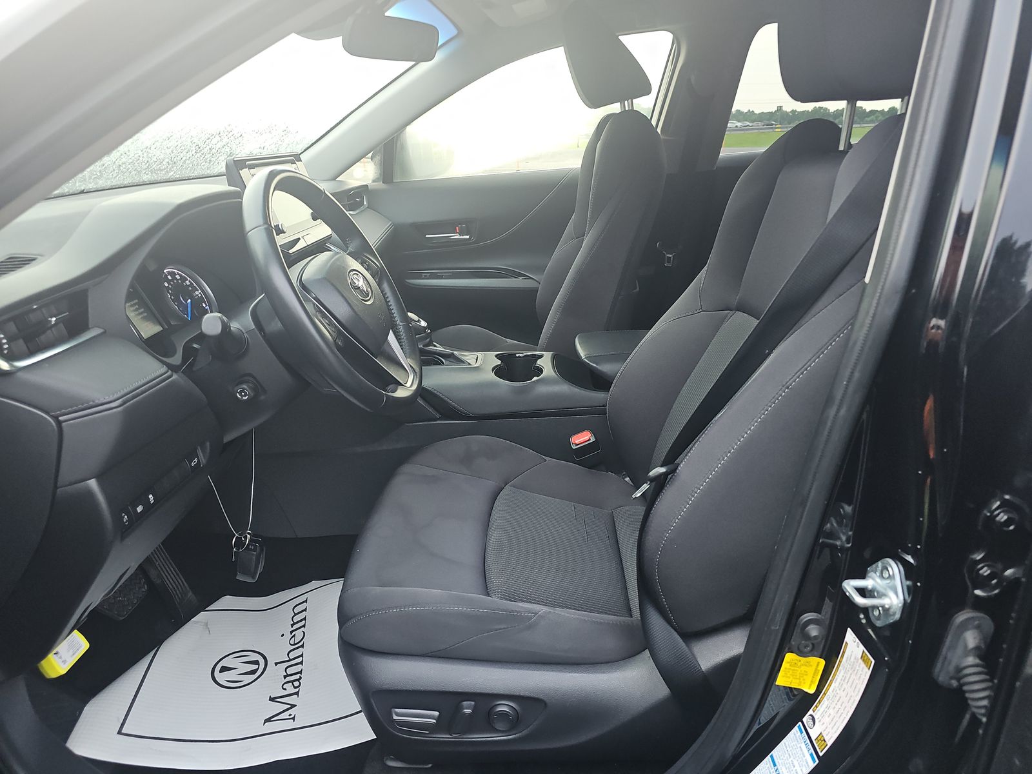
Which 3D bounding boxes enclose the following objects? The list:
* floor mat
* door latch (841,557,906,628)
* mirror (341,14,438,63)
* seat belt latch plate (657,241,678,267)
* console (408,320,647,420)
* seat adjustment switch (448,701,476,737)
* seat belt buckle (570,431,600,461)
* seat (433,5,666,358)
[{"bbox_3d":[-0.418,0.456,1.178,0.540,0.050,0.420,-3,21,-8],"label":"floor mat"},{"bbox_3d":[0.303,0.174,0.586,0.040,0.063,0.043,-1,18,-4],"label":"door latch"},{"bbox_3d":[-0.210,-0.590,1.170,0.040,0.066,0.240,14,25,22],"label":"mirror"},{"bbox_3d":[0.427,-0.370,1.933,0.060,0.078,0.020,3,22,9],"label":"seat belt latch plate"},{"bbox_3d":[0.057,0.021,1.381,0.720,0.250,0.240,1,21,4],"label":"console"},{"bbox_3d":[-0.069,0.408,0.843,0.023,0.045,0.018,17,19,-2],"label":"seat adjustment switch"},{"bbox_3d":[0.133,0.108,1.280,0.050,0.075,0.030,-17,32,15],"label":"seat belt buckle"},{"bbox_3d":[0.032,-0.307,1.651,0.660,1.100,0.530,1,21,4],"label":"seat"}]

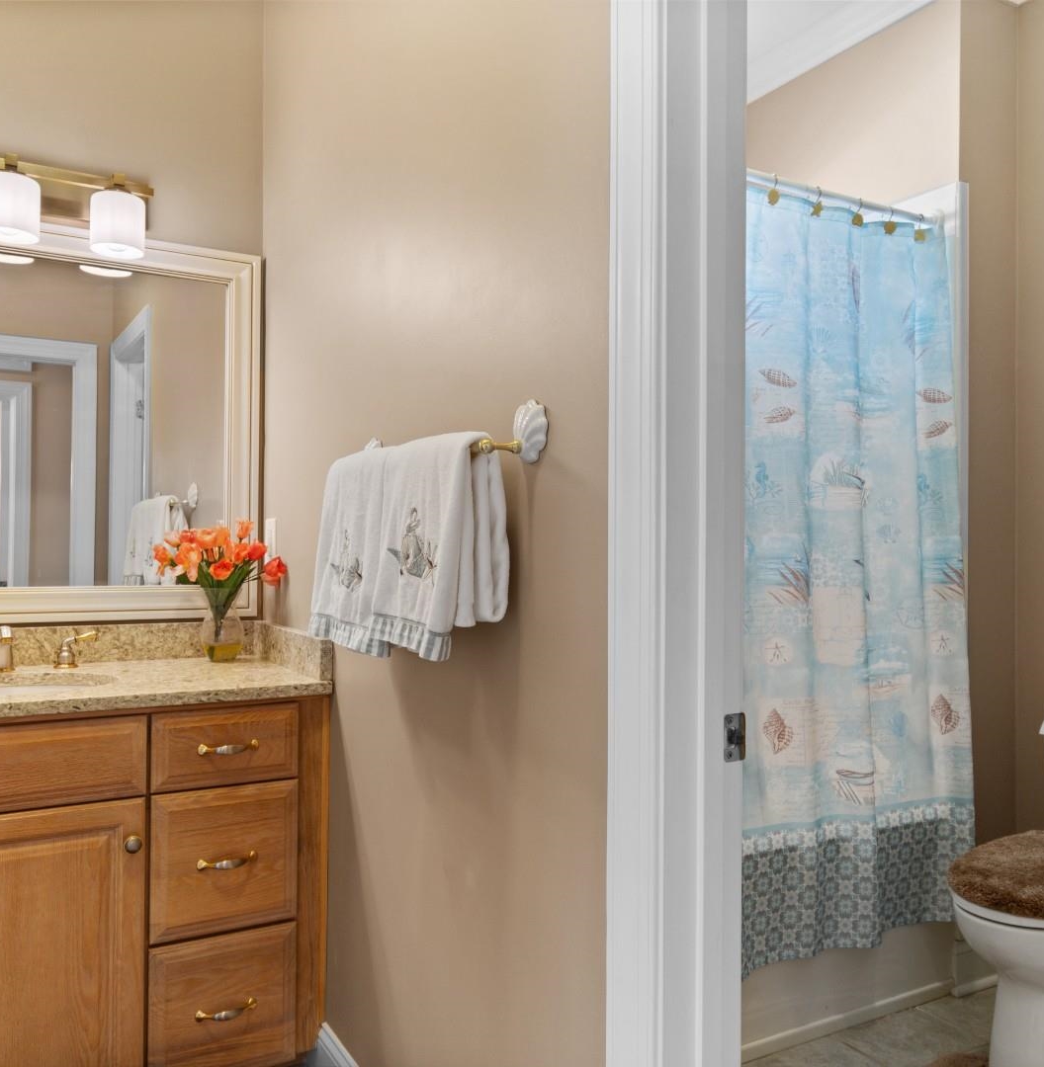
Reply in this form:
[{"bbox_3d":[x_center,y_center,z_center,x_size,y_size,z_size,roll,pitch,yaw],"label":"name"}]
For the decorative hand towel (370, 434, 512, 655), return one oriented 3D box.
[{"bbox_3d":[-0.129,0.018,1.355,0.120,0.312,0.295,1,-1,-30],"label":"decorative hand towel"}]

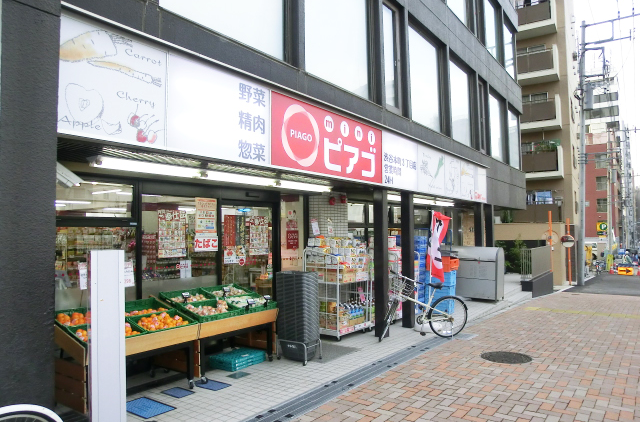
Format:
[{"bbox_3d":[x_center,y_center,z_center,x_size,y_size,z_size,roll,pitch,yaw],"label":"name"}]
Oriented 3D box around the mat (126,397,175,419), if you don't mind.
[{"bbox_3d":[-1.686,1.895,4.307,0.550,0.020,0.310,-4,-4,37],"label":"mat"}]

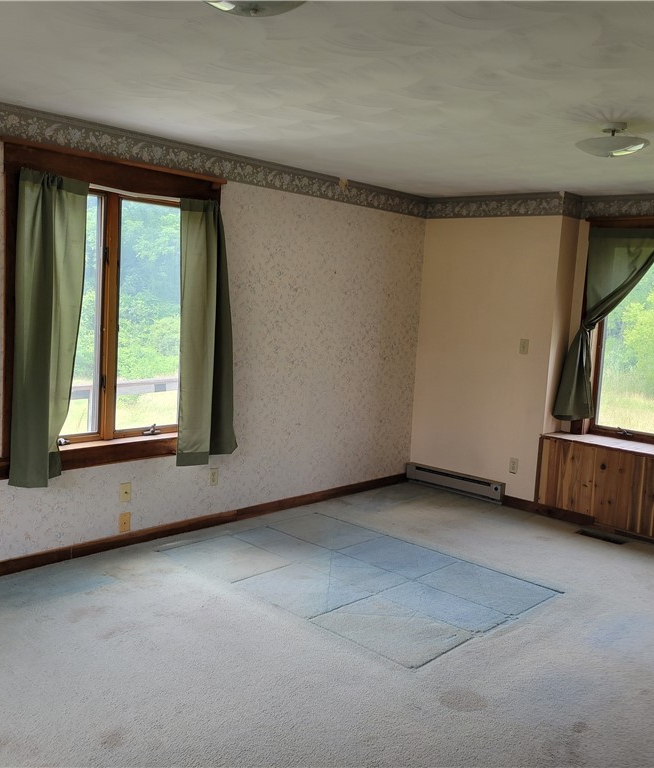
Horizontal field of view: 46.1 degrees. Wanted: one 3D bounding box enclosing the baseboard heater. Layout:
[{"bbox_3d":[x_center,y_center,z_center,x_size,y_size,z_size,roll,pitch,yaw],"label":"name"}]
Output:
[{"bbox_3d":[1.011,0.790,6.153,0.909,0.165,0.071,9,9,42],"label":"baseboard heater"}]

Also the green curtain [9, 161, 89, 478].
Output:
[{"bbox_3d":[-1.418,-0.268,3.935,0.121,1.591,0.399,9,9,42],"label":"green curtain"}]

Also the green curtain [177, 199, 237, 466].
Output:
[{"bbox_3d":[-0.722,-0.310,4.683,0.121,1.576,0.455,9,9,42],"label":"green curtain"}]

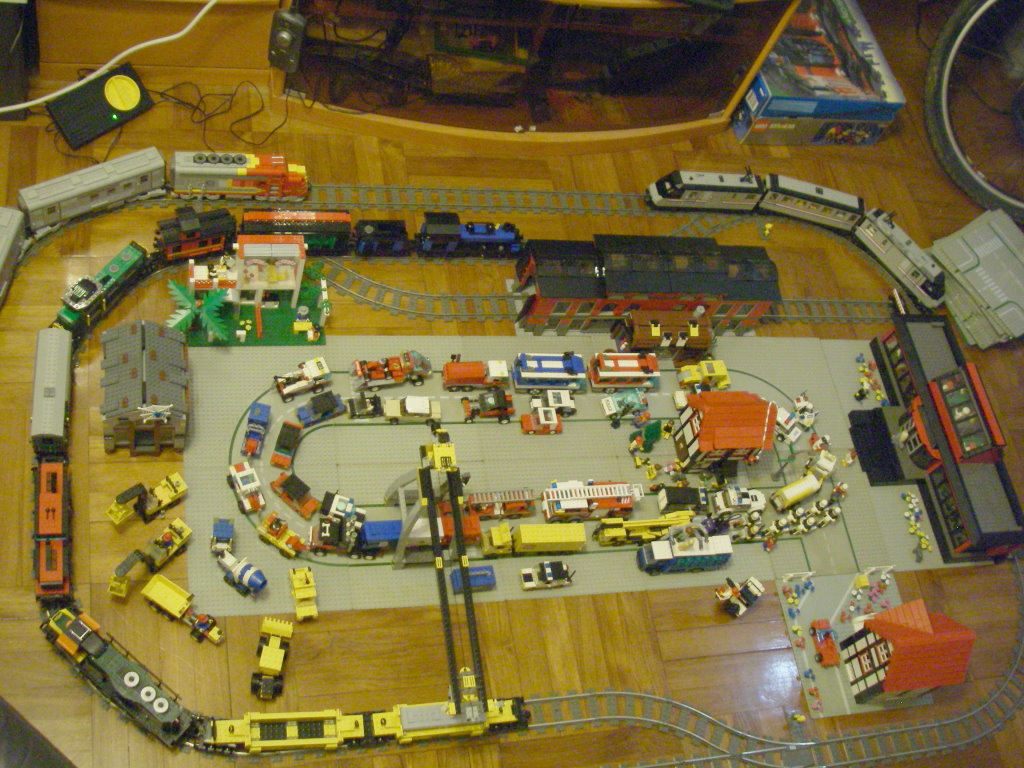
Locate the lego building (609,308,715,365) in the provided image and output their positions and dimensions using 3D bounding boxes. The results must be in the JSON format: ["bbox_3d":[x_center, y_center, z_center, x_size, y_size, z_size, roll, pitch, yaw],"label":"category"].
[{"bbox_3d":[0.291,-0.092,2.167,0.162,0.115,0.082,-1,61,-17],"label":"lego building"}]

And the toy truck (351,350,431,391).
[{"bbox_3d":[-0.217,-0.024,2.011,0.136,0.050,0.046,-5,63,-20],"label":"toy truck"}]

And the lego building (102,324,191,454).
[{"bbox_3d":[-0.594,0.009,1.811,0.133,0.162,0.160,-1,61,-17],"label":"lego building"}]

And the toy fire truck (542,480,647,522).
[{"bbox_3d":[0.143,0.206,1.982,0.174,0.062,0.052,-1,61,-17],"label":"toy fire truck"}]

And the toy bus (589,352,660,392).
[{"bbox_3d":[0.218,-0.024,2.141,0.132,0.056,0.051,-1,61,-17],"label":"toy bus"}]

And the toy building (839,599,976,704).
[{"bbox_3d":[0.692,0.461,1.955,0.178,0.143,0.148,-1,61,-17],"label":"toy building"}]

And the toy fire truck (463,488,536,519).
[{"bbox_3d":[-0.013,0.210,1.942,0.119,0.046,0.035,-1,61,-17],"label":"toy fire truck"}]

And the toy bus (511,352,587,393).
[{"bbox_3d":[0.075,-0.023,2.096,0.134,0.056,0.051,-1,61,-17],"label":"toy bus"}]

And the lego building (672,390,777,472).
[{"bbox_3d":[0.398,0.079,2.085,0.154,0.142,0.128,-1,61,-17],"label":"lego building"}]

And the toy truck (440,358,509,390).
[{"bbox_3d":[-0.065,-0.016,2.057,0.117,0.044,0.036,-1,61,-17],"label":"toy truck"}]

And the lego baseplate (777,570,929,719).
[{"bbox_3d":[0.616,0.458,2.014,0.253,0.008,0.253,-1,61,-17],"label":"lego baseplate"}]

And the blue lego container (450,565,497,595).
[{"bbox_3d":[-0.062,0.327,1.871,0.070,0.026,0.034,-2,62,-18],"label":"blue lego container"}]

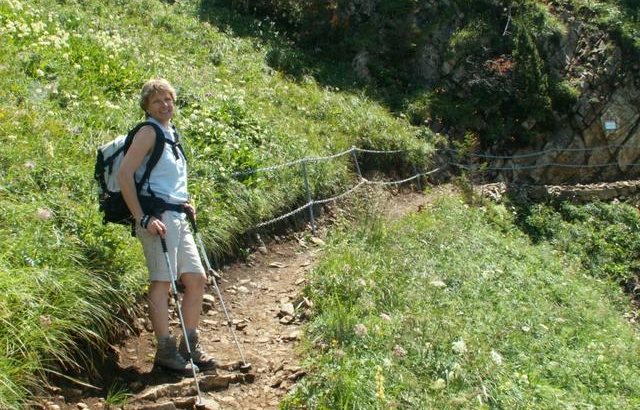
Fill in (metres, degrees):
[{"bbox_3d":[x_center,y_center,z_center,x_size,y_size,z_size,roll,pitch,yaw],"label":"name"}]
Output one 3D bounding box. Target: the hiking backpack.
[{"bbox_3d":[-0.995,-0.170,3.580,0.400,0.540,0.320,-1,8,9],"label":"hiking backpack"}]

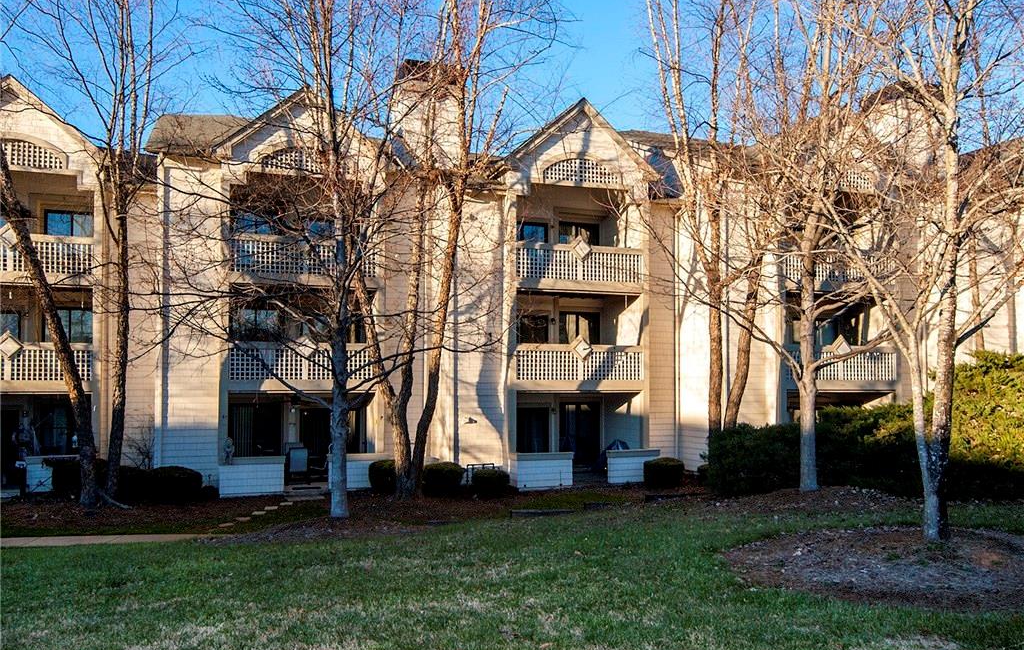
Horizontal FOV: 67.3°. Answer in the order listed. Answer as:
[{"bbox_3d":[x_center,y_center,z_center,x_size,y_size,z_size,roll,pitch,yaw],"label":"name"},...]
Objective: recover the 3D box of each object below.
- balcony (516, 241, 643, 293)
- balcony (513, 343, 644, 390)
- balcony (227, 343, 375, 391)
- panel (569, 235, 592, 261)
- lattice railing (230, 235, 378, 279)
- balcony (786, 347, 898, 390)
[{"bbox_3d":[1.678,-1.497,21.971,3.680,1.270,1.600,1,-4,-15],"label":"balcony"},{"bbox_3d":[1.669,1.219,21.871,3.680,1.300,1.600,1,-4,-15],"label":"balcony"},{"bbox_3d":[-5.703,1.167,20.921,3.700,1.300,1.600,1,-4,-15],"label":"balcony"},{"bbox_3d":[1.906,-2.114,21.250,0.660,0.700,0.200,1,-4,-15],"label":"panel"},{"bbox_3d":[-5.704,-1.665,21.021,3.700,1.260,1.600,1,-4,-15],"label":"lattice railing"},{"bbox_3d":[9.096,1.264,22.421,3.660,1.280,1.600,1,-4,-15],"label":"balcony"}]

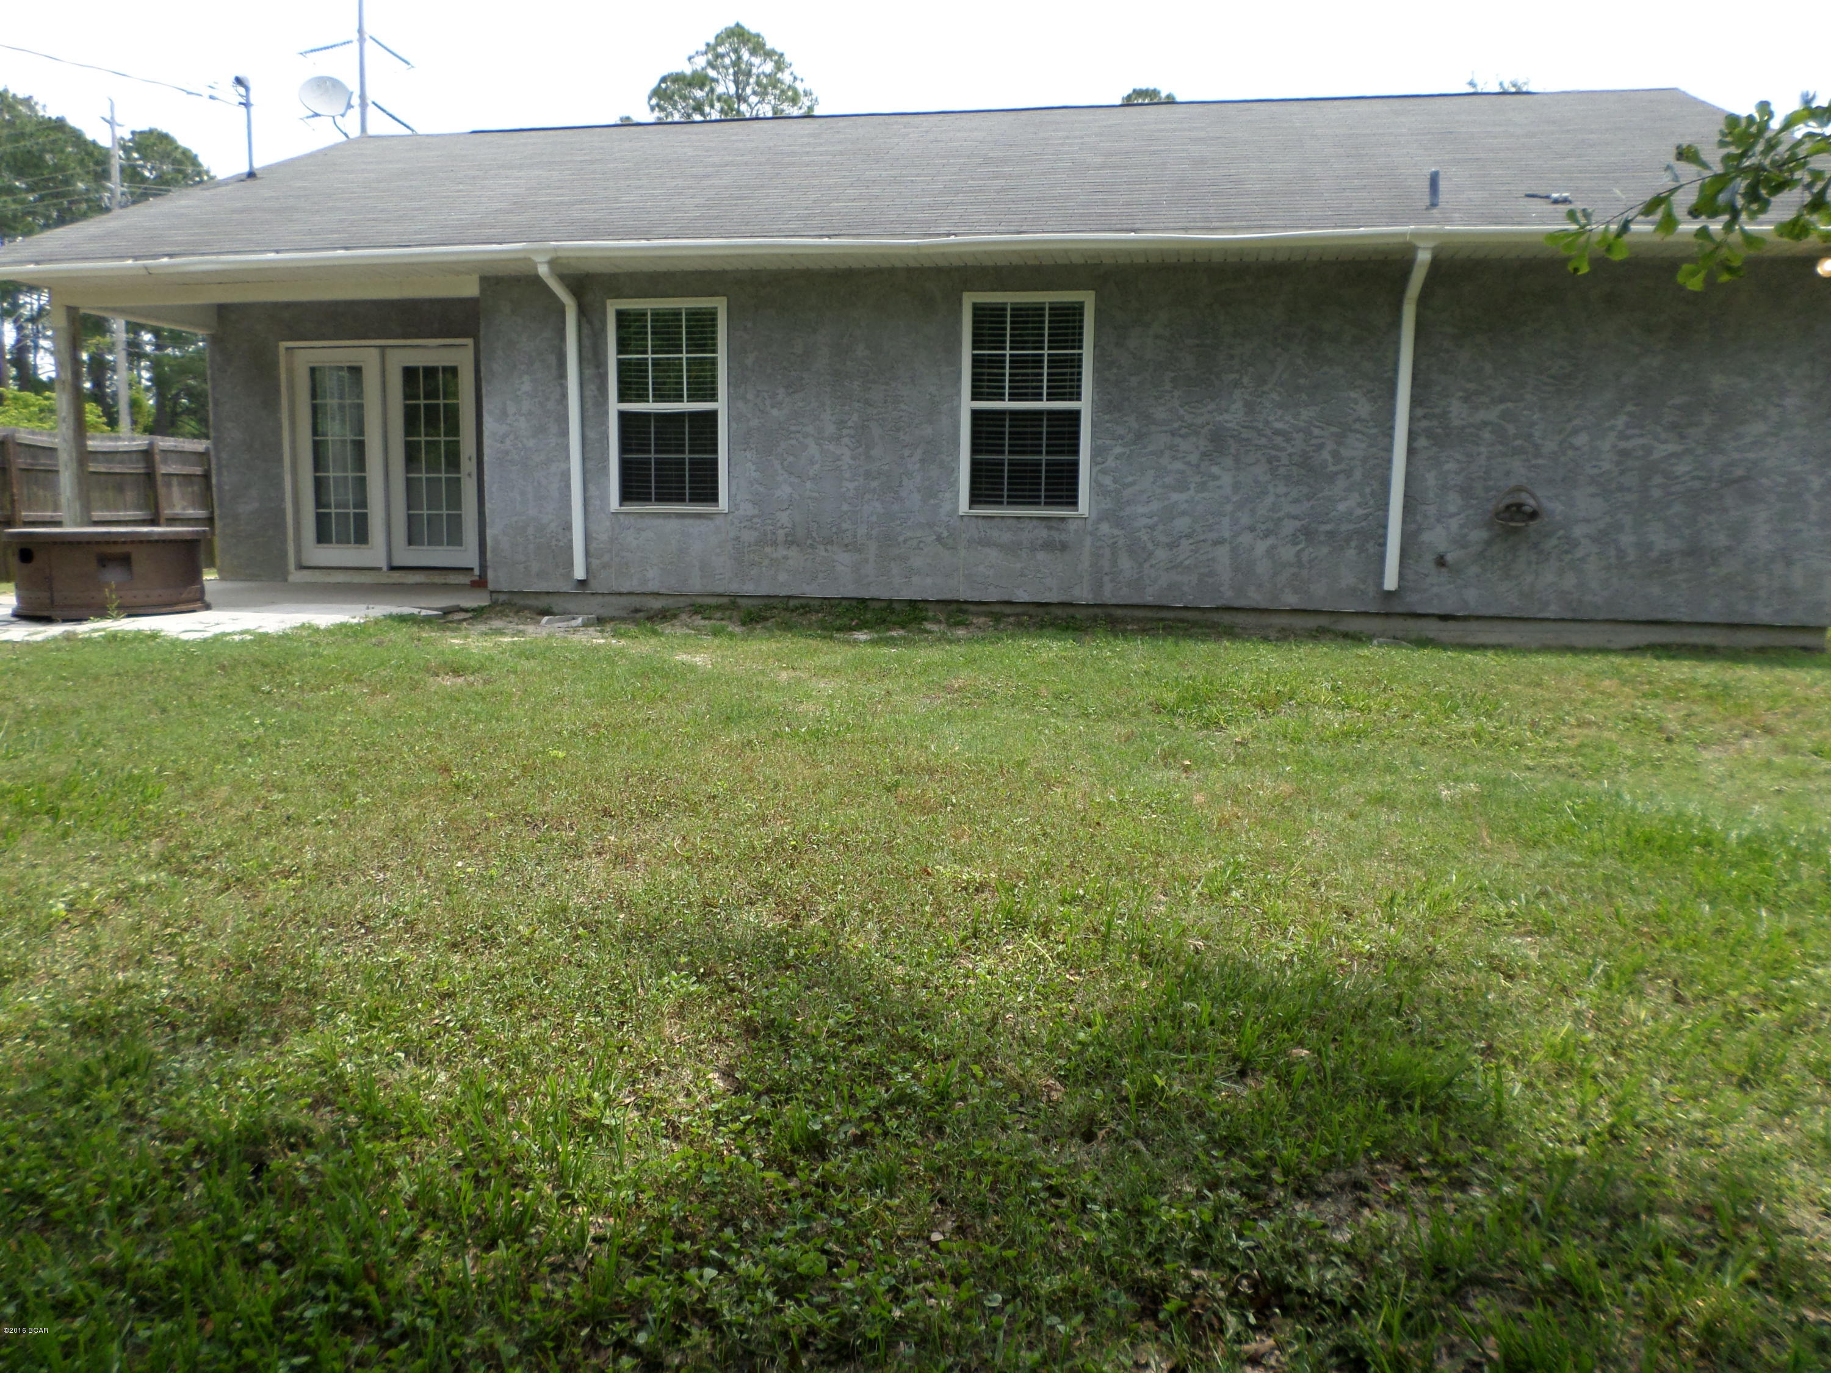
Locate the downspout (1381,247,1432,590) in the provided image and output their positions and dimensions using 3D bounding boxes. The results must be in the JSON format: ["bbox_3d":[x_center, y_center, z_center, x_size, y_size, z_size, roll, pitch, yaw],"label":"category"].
[{"bbox_3d":[3.241,-1.714,8.704,0.095,2.190,0.520,2,8,10],"label":"downspout"}]

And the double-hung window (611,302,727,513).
[{"bbox_3d":[-1.836,-2.084,9.865,0.924,1.568,0.100,2,8,10],"label":"double-hung window"}]

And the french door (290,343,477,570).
[{"bbox_3d":[-4.962,-2.131,12.302,1.905,2.101,0.130,2,8,10],"label":"french door"}]

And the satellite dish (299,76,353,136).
[{"bbox_3d":[-6.604,-6.492,14.799,0.580,0.660,0.480,-6,10,-43],"label":"satellite dish"}]

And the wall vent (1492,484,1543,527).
[{"bbox_3d":[4.022,-1.203,8.828,0.310,0.280,0.150,2,8,10],"label":"wall vent"}]

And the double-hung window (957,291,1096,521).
[{"bbox_3d":[0.790,-1.996,9.393,0.930,1.560,0.100,2,8,10],"label":"double-hung window"}]

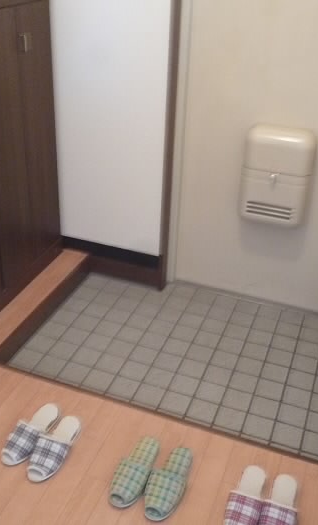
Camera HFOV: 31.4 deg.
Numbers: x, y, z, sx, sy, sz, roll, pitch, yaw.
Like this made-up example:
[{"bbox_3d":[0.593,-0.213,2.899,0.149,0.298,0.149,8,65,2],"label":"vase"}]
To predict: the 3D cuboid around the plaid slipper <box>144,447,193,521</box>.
[{"bbox_3d":[0.035,0.606,1.601,0.095,0.058,0.257,13,32,17],"label":"plaid slipper"}]

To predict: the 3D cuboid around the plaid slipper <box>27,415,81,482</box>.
[{"bbox_3d":[-0.312,0.537,1.690,0.097,0.058,0.250,12,31,15],"label":"plaid slipper"}]

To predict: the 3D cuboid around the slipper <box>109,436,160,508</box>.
[{"bbox_3d":[-0.064,0.586,1.627,0.097,0.058,0.257,13,32,17],"label":"slipper"}]

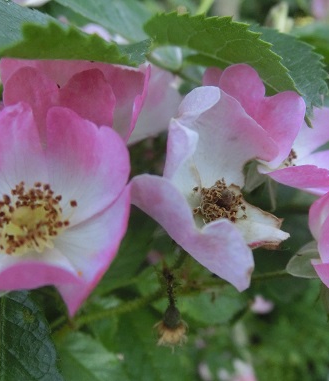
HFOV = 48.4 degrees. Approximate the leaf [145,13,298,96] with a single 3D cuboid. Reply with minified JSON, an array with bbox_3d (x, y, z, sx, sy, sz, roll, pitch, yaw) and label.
[{"bbox_3d":[0.023,-0.053,0.147,0.062,0.022,0.018,17,12,-3],"label":"leaf"}]

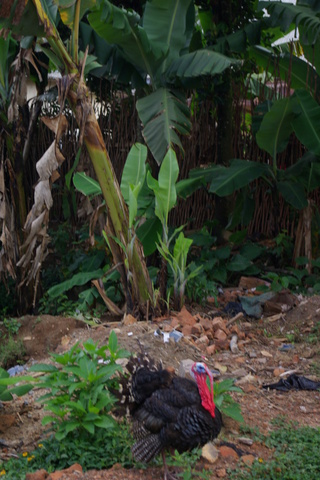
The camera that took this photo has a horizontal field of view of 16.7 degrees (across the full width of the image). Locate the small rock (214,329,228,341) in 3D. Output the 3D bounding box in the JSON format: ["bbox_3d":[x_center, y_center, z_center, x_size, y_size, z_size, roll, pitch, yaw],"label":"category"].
[{"bbox_3d":[0.619,0.951,11.000,0.137,0.111,0.124,0,2,0],"label":"small rock"}]

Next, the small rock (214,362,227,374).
[{"bbox_3d":[0.548,1.164,9.900,0.105,0.100,0.103,0,2,0],"label":"small rock"}]

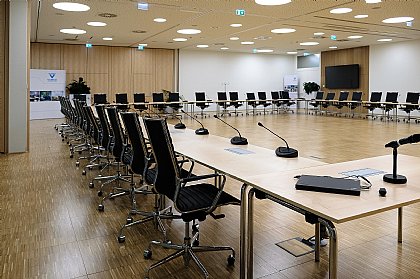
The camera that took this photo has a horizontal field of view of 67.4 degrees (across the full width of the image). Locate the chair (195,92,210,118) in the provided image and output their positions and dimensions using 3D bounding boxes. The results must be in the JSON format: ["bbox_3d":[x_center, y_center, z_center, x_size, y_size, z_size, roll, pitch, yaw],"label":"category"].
[{"bbox_3d":[-0.331,-1.574,14.250,0.620,1.100,0.660,-5,9,-30],"label":"chair"}]

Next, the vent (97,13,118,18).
[{"bbox_3d":[-2.859,-3.463,8.800,0.510,0.060,0.510,0,9,0],"label":"vent"}]

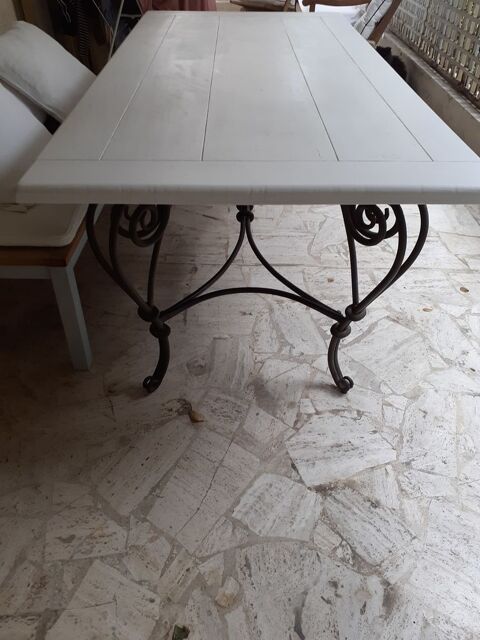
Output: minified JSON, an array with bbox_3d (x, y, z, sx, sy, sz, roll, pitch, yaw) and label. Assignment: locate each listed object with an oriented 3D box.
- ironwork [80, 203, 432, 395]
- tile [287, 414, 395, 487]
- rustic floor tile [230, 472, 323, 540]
[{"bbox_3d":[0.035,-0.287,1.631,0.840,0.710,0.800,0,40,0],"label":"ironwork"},{"bbox_3d":[0.278,0.354,1.431,0.288,0.018,0.220,-14,42,-16],"label":"tile"},{"bbox_3d":[0.102,0.483,1.279,0.199,0.018,0.176,17,43,19],"label":"rustic floor tile"}]

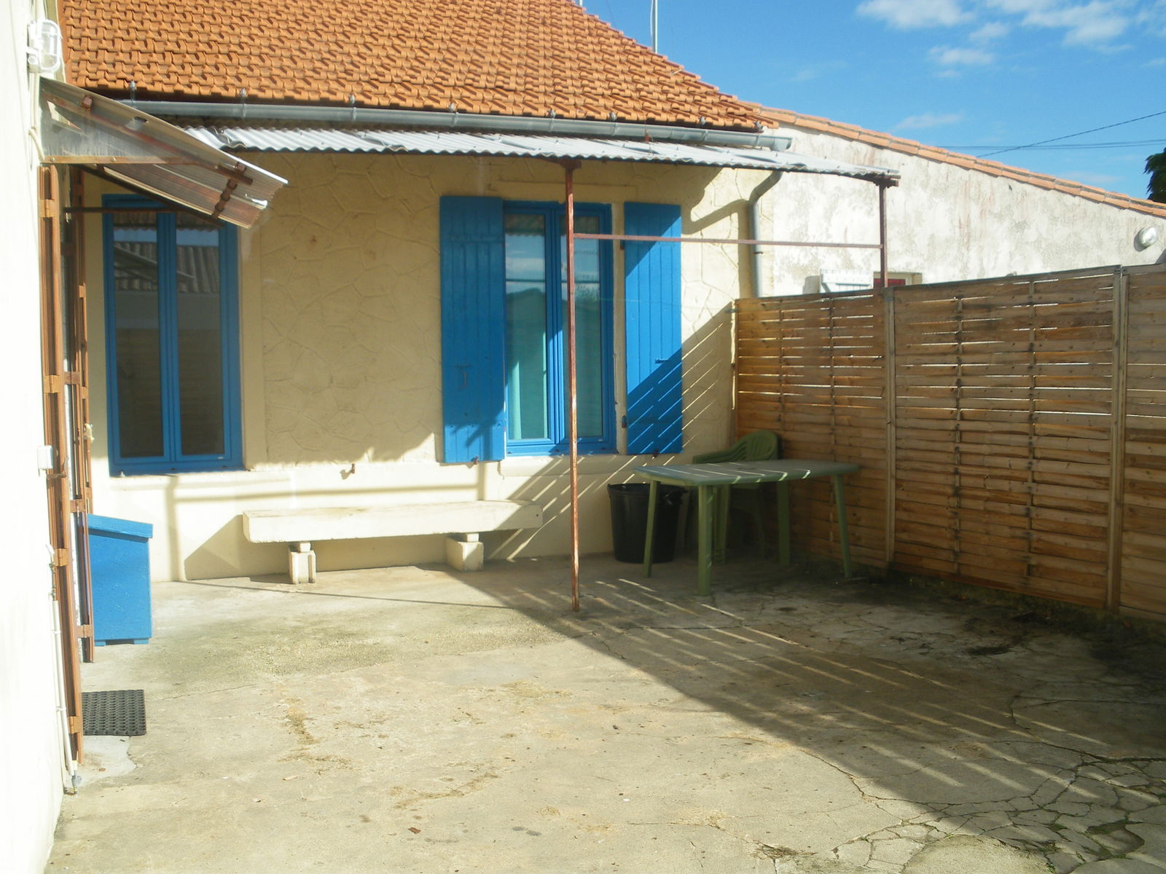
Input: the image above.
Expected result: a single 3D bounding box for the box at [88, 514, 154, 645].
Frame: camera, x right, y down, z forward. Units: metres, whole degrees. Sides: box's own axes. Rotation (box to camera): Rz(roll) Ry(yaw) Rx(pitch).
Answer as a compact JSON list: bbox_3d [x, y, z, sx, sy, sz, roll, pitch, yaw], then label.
[{"bbox_3d":[-2.476,0.751,6.510,0.340,0.658,0.480,-2,4,-18],"label":"box"}]

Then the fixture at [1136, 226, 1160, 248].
[{"bbox_3d":[4.948,-1.756,10.631,0.190,0.190,0.100,-2,4,-18],"label":"fixture"}]

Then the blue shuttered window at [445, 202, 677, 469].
[{"bbox_3d":[-0.135,-0.799,9.080,1.869,1.923,0.140,-2,4,-18],"label":"blue shuttered window"}]

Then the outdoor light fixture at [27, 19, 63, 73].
[{"bbox_3d":[-1.912,-1.390,4.314,0.112,0.178,0.105,-2,4,-18],"label":"outdoor light fixture"}]

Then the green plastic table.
[{"bbox_3d":[1.142,0.582,8.204,1.370,0.721,0.900,-2,4,-23],"label":"green plastic table"}]

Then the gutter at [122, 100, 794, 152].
[{"bbox_3d":[-0.709,-2.110,8.295,4.748,0.100,0.140,-2,4,-18],"label":"gutter"}]

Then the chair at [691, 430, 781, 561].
[{"bbox_3d":[1.160,0.424,9.069,0.580,0.937,0.540,-2,4,-28],"label":"chair"}]

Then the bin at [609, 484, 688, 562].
[{"bbox_3d":[0.477,0.625,8.989,0.540,0.558,0.540,-1,3,0],"label":"bin"}]

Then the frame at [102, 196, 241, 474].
[{"bbox_3d":[-2.805,-0.688,8.327,0.875,1.889,0.080,-2,4,-18],"label":"frame"}]

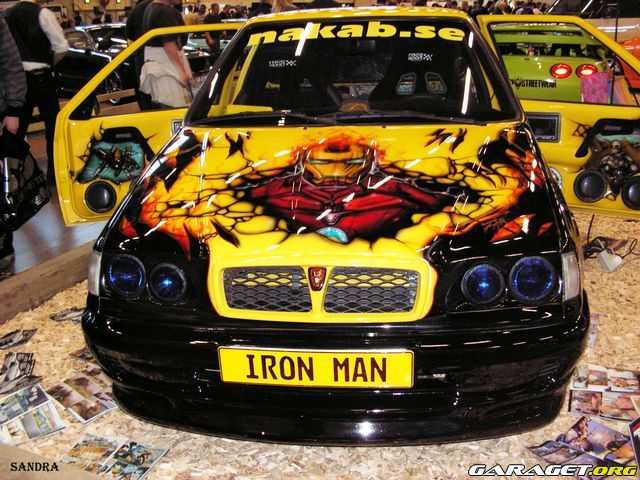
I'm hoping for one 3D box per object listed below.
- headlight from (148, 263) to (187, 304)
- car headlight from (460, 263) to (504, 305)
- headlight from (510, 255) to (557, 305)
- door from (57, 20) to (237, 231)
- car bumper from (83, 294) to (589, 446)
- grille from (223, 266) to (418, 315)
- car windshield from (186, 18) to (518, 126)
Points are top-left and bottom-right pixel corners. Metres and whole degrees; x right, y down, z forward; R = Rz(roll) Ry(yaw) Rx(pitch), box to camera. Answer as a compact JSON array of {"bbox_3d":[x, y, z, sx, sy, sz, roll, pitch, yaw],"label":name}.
[{"bbox_3d":[-0.429,0.125,1.901,0.122,0.125,0.075,0,18,8],"label":"headlight"},{"bbox_3d":[0.438,0.125,1.786,0.122,0.125,0.075,0,18,8],"label":"car headlight"},{"bbox_3d":[0.571,0.110,1.795,0.138,0.140,0.080,0,18,8],"label":"headlight"},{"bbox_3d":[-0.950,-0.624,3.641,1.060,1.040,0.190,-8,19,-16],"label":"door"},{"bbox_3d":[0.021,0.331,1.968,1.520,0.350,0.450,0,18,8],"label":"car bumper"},{"bbox_3d":[-0.007,0.133,1.795,0.530,0.115,0.080,0,18,8],"label":"grille"},{"bbox_3d":[0.130,-0.739,2.792,1.360,0.150,0.630,0,57,8],"label":"car windshield"}]

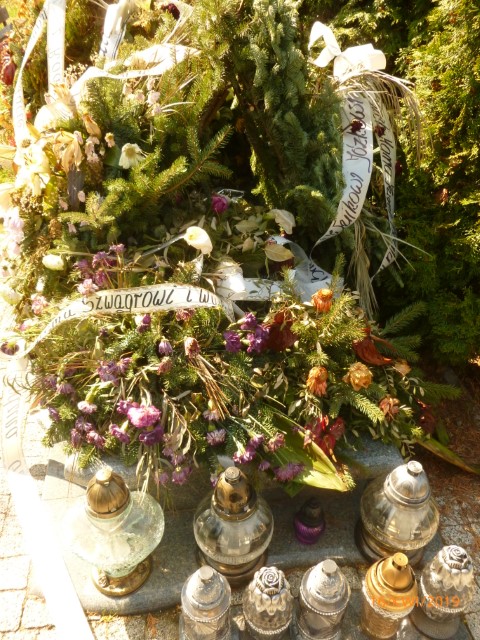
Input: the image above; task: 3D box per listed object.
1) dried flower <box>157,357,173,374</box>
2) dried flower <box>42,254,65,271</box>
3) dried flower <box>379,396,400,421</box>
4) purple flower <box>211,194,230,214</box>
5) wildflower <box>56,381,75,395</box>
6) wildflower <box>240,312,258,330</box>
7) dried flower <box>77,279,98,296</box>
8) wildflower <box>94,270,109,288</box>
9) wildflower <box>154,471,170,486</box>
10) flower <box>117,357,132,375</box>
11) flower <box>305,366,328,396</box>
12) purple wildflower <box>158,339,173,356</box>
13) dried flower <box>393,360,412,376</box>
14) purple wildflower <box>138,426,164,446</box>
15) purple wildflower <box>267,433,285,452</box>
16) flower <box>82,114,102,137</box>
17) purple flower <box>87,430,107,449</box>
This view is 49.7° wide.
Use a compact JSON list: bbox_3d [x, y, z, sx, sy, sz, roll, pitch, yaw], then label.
[{"bbox_3d":[-0.200,0.120,1.370,0.040,0.044,0.040,-1,32,-4],"label":"dried flower"},{"bbox_3d":[-0.548,-0.169,1.520,0.061,0.043,0.049,-4,33,-10],"label":"dried flower"},{"bbox_3d":[0.378,0.224,1.310,0.053,0.056,0.052,8,33,9],"label":"dried flower"},{"bbox_3d":[-0.068,-0.405,1.817,0.067,0.065,0.067,0,30,0],"label":"purple flower"},{"bbox_3d":[-0.482,0.186,1.430,0.048,0.034,0.038,0,31,0],"label":"wildflower"},{"bbox_3d":[0.024,0.004,1.300,0.045,0.043,0.041,0,34,0],"label":"wildflower"},{"bbox_3d":[-0.465,-0.099,1.580,0.065,0.048,0.052,0,31,0],"label":"dried flower"},{"bbox_3d":[-0.396,-0.116,1.480,0.038,0.047,0.040,-3,33,-7],"label":"wildflower"},{"bbox_3d":[-0.174,0.355,1.160,0.036,0.034,0.032,0,34,0],"label":"wildflower"},{"bbox_3d":[-0.319,0.126,1.430,0.043,0.044,0.040,0,31,0],"label":"flower"},{"bbox_3d":[0.213,0.169,1.420,0.059,0.072,0.061,0,31,0],"label":"flower"},{"bbox_3d":[-0.181,0.067,1.260,0.034,0.042,0.035,0,34,0],"label":"purple wildflower"},{"bbox_3d":[0.439,0.131,1.400,0.051,0.040,0.043,8,33,10],"label":"dried flower"},{"bbox_3d":[-0.240,0.315,1.402,0.067,0.050,0.051,0,30,0],"label":"purple wildflower"},{"bbox_3d":[0.086,0.296,1.250,0.041,0.044,0.041,4,32,3],"label":"purple wildflower"},{"bbox_3d":[-0.419,-0.552,1.470,0.057,0.059,0.054,0,34,0],"label":"flower"},{"bbox_3d":[-0.380,0.316,1.370,0.051,0.042,0.043,0,31,0],"label":"purple flower"}]

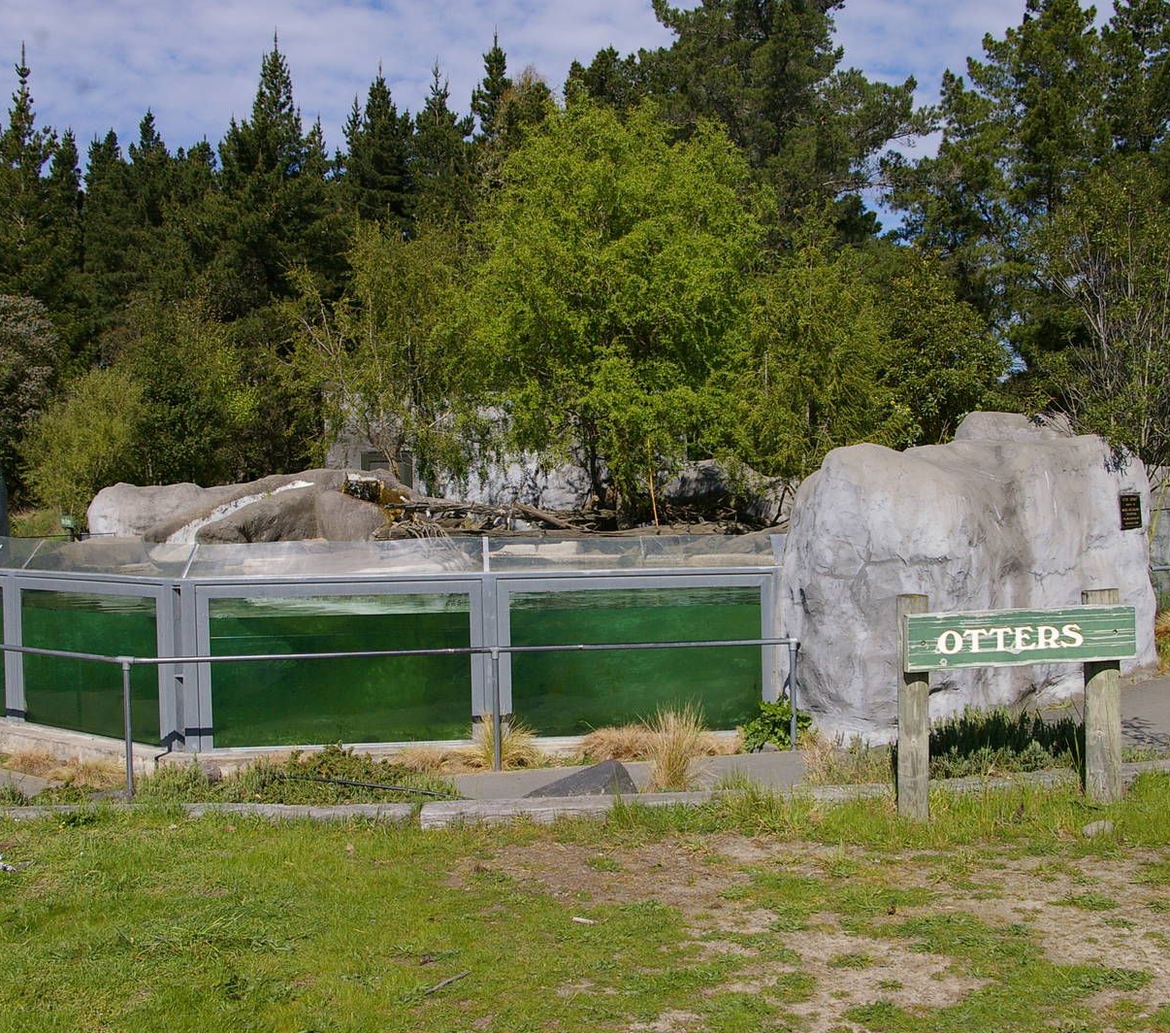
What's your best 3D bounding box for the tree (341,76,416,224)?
[{"bbox_3d":[-6.932,-7.045,49.844,4.600,15.925,4.600,-1,1,0],"label":"tree"}]

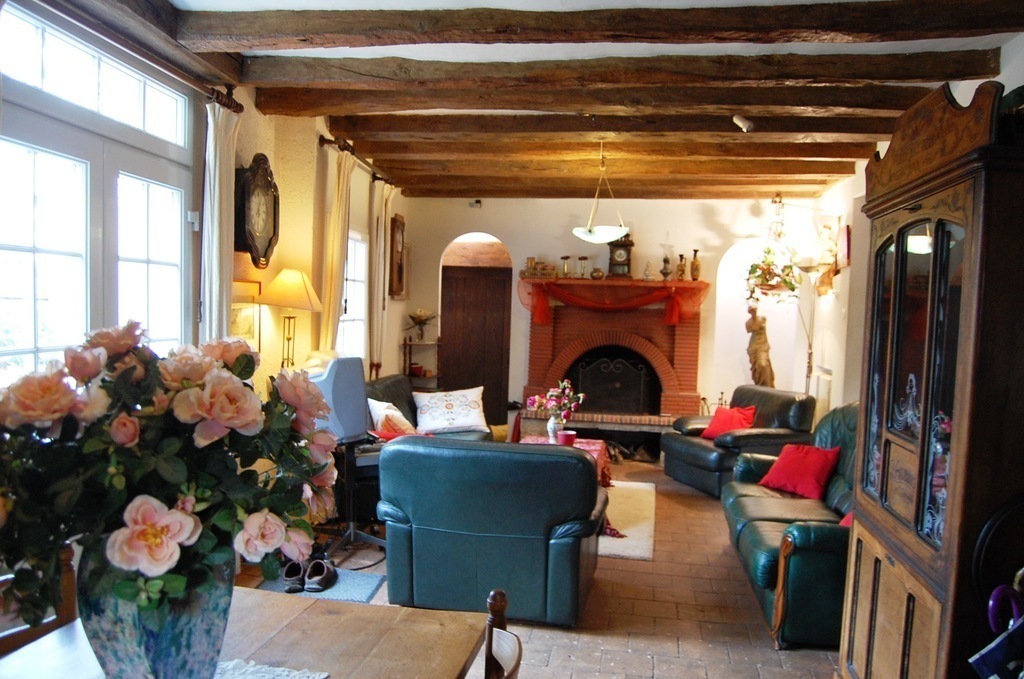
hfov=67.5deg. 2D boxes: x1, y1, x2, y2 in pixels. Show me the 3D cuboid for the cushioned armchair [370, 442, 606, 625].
[{"bbox_3d":[-0.043,0.866,3.960,1.055,0.842,0.893,2,2,13],"label":"cushioned armchair"}]

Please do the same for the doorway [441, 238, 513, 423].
[{"bbox_3d":[-0.386,-0.005,8.278,0.781,2.272,0.203,2,2,9],"label":"doorway"}]

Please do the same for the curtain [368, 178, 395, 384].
[{"bbox_3d":[-1.211,-0.514,7.051,0.142,1.785,0.456,2,2,9],"label":"curtain"}]

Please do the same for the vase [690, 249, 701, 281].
[{"bbox_3d":[1.823,-0.744,7.597,0.096,0.314,0.096,2,2,9],"label":"vase"}]

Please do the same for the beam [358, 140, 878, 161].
[{"bbox_3d":[0.749,-1.501,6.058,4.030,0.135,0.190,3,2,8],"label":"beam"}]

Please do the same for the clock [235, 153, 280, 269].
[{"bbox_3d":[-1.653,-0.816,4.916,0.170,0.710,0.480,2,2,4],"label":"clock"}]

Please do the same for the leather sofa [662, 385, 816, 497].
[{"bbox_3d":[1.920,0.831,6.599,0.933,0.842,1.045,1,2,-16],"label":"leather sofa"}]

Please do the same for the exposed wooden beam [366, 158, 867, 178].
[{"bbox_3d":[0.829,-1.481,6.628,4.027,0.152,0.183,2,2,9],"label":"exposed wooden beam"}]

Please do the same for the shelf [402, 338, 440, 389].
[{"bbox_3d":[-0.963,0.547,8.162,0.426,1.146,0.223,2,2,9],"label":"shelf"}]

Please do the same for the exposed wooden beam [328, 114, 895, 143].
[{"bbox_3d":[0.664,-1.481,5.343,4.020,0.135,0.230,3,2,8],"label":"exposed wooden beam"}]

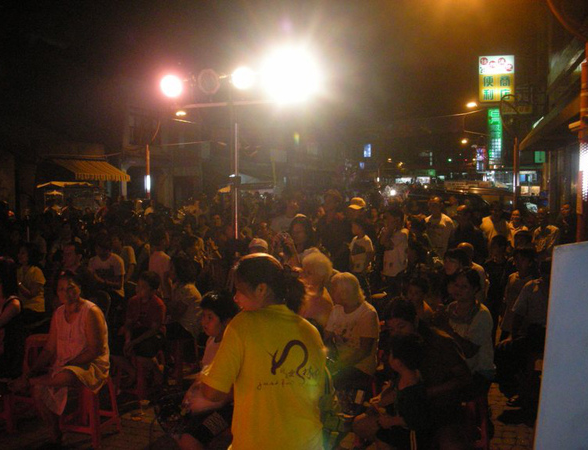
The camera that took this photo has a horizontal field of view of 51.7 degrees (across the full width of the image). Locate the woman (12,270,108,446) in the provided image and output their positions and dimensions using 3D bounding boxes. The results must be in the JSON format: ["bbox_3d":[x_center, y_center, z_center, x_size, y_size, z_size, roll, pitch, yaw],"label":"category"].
[{"bbox_3d":[-1.675,0.926,4.325,0.740,1.230,0.520,-2,4,-38],"label":"woman"}]

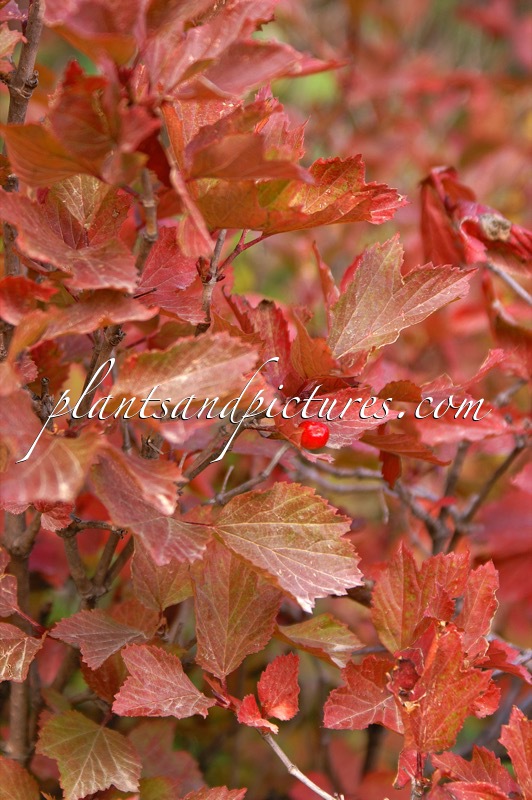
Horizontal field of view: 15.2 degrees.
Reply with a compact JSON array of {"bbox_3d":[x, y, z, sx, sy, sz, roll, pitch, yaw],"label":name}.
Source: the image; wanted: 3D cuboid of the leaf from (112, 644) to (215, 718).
[{"bbox_3d":[-0.041,0.113,0.800,0.041,0.012,0.037,4,53,3],"label":"leaf"}]

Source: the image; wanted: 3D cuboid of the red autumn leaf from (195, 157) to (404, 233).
[{"bbox_3d":[0.013,-0.081,0.784,0.080,0.016,0.040,0,31,-6],"label":"red autumn leaf"}]

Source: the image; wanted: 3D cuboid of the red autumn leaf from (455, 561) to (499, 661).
[{"bbox_3d":[0.078,0.078,0.736,0.016,0.036,0.010,14,6,26],"label":"red autumn leaf"}]

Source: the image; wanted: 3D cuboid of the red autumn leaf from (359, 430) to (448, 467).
[{"bbox_3d":[0.054,0.018,0.775,0.034,0.008,0.020,18,14,3],"label":"red autumn leaf"}]

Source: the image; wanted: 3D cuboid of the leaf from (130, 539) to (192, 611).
[{"bbox_3d":[-0.041,0.067,0.780,0.025,0.032,0.011,0,-12,0],"label":"leaf"}]

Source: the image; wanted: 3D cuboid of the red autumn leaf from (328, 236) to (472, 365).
[{"bbox_3d":[0.052,-0.037,0.775,0.059,0.036,0.013,-28,-18,-7],"label":"red autumn leaf"}]

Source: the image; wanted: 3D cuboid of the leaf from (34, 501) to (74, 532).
[{"bbox_3d":[-0.082,0.045,0.770,0.017,0.016,0.010,4,18,-8],"label":"leaf"}]

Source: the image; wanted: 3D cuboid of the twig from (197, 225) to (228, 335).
[{"bbox_3d":[-0.022,-0.047,0.800,0.005,0.043,0.005,11,0,0],"label":"twig"}]

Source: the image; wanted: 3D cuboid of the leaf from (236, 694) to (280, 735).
[{"bbox_3d":[-0.003,0.124,0.792,0.017,0.010,0.015,24,50,5],"label":"leaf"}]

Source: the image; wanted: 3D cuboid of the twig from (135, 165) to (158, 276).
[{"bbox_3d":[-0.044,-0.066,0.741,0.007,0.040,0.006,5,6,0],"label":"twig"}]

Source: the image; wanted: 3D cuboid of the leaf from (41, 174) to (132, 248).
[{"bbox_3d":[-0.072,-0.075,0.800,0.037,0.036,0.013,0,-27,0],"label":"leaf"}]

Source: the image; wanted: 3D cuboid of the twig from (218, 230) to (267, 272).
[{"bbox_3d":[-0.009,-0.057,0.770,0.024,0.007,0.005,-41,0,3],"label":"twig"}]

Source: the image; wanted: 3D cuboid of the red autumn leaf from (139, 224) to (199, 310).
[{"bbox_3d":[-0.037,-0.049,0.751,0.027,0.033,0.013,-2,19,-5],"label":"red autumn leaf"}]

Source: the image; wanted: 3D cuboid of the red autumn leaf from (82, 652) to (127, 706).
[{"bbox_3d":[-0.066,0.115,0.824,0.023,0.025,0.008,-11,-24,-5],"label":"red autumn leaf"}]

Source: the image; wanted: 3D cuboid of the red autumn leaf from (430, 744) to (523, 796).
[{"bbox_3d":[0.077,0.136,0.731,0.031,0.020,0.012,10,30,1],"label":"red autumn leaf"}]

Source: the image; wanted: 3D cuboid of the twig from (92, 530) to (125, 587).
[{"bbox_3d":[-0.062,0.063,0.790,0.005,0.024,0.005,25,3,0],"label":"twig"}]

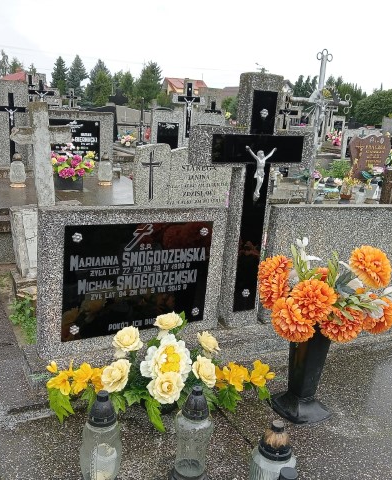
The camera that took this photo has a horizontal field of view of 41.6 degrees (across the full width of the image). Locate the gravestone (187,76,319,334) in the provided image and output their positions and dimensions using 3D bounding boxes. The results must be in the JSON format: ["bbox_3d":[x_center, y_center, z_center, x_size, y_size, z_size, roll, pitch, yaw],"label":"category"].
[{"bbox_3d":[0.218,-0.144,2.200,0.567,1.058,0.109,-5,18,-29],"label":"gravestone"}]

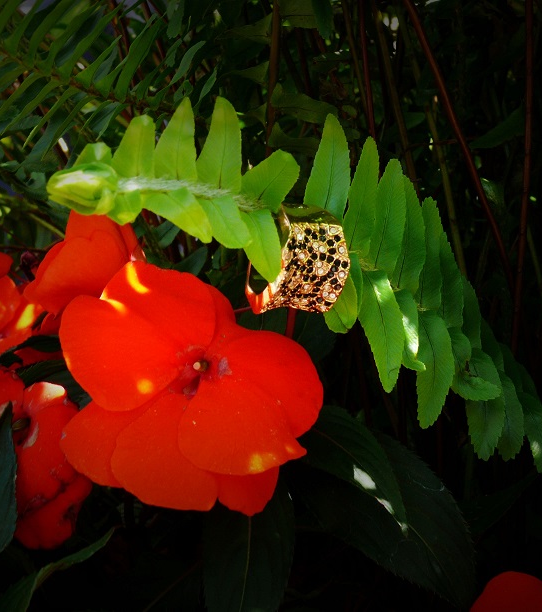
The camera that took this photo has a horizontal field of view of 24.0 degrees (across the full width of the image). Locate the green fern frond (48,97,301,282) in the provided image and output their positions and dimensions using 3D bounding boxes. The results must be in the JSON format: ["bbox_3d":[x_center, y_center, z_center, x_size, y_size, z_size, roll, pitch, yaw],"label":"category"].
[{"bbox_3d":[-0.022,-0.026,0.287,0.055,0.039,0.023,-3,6,-24],"label":"green fern frond"}]

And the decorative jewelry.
[{"bbox_3d":[0.006,-0.011,0.300,0.018,0.025,0.021,-3,8,-25],"label":"decorative jewelry"}]

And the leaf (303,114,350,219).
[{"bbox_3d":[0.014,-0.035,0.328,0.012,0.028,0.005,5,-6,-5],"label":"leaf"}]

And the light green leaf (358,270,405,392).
[{"bbox_3d":[0.027,0.006,0.309,0.009,0.029,0.005,-14,0,-29],"label":"light green leaf"}]

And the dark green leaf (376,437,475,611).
[{"bbox_3d":[0.041,0.064,0.375,0.034,0.012,0.068,-31,70,-27],"label":"dark green leaf"}]

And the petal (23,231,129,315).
[{"bbox_3d":[-0.057,-0.010,0.370,0.029,0.025,0.011,11,-18,15],"label":"petal"}]

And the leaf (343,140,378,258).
[{"bbox_3d":[0.022,-0.026,0.307,0.008,0.029,0.005,1,7,-30],"label":"leaf"}]

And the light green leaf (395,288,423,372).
[{"bbox_3d":[0.034,0.006,0.316,0.008,0.020,0.005,-7,0,-33],"label":"light green leaf"}]

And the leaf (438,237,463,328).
[{"bbox_3d":[0.051,-0.007,0.362,0.009,0.027,0.006,-2,-6,17],"label":"leaf"}]

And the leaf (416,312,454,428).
[{"bbox_3d":[0.045,0.018,0.348,0.011,0.032,0.006,-1,-9,15],"label":"leaf"}]

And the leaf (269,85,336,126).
[{"bbox_3d":[0.010,-0.065,0.410,0.022,0.011,0.007,11,6,-6],"label":"leaf"}]

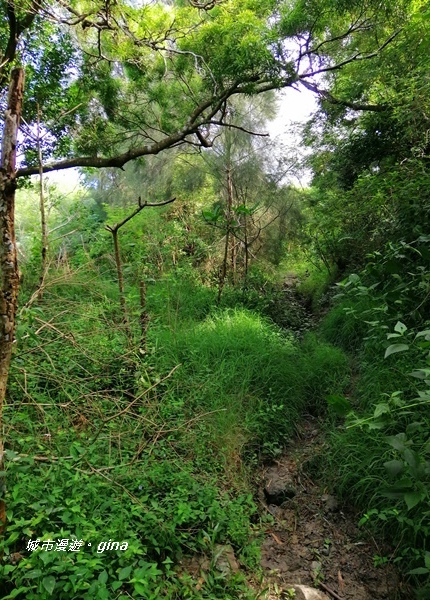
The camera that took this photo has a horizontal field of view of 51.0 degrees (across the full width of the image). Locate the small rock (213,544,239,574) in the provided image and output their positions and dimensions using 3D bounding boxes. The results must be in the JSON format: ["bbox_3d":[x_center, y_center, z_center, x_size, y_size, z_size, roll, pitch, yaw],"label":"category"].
[{"bbox_3d":[0.052,1.300,2.250,0.140,0.120,0.130,0,3,0],"label":"small rock"}]

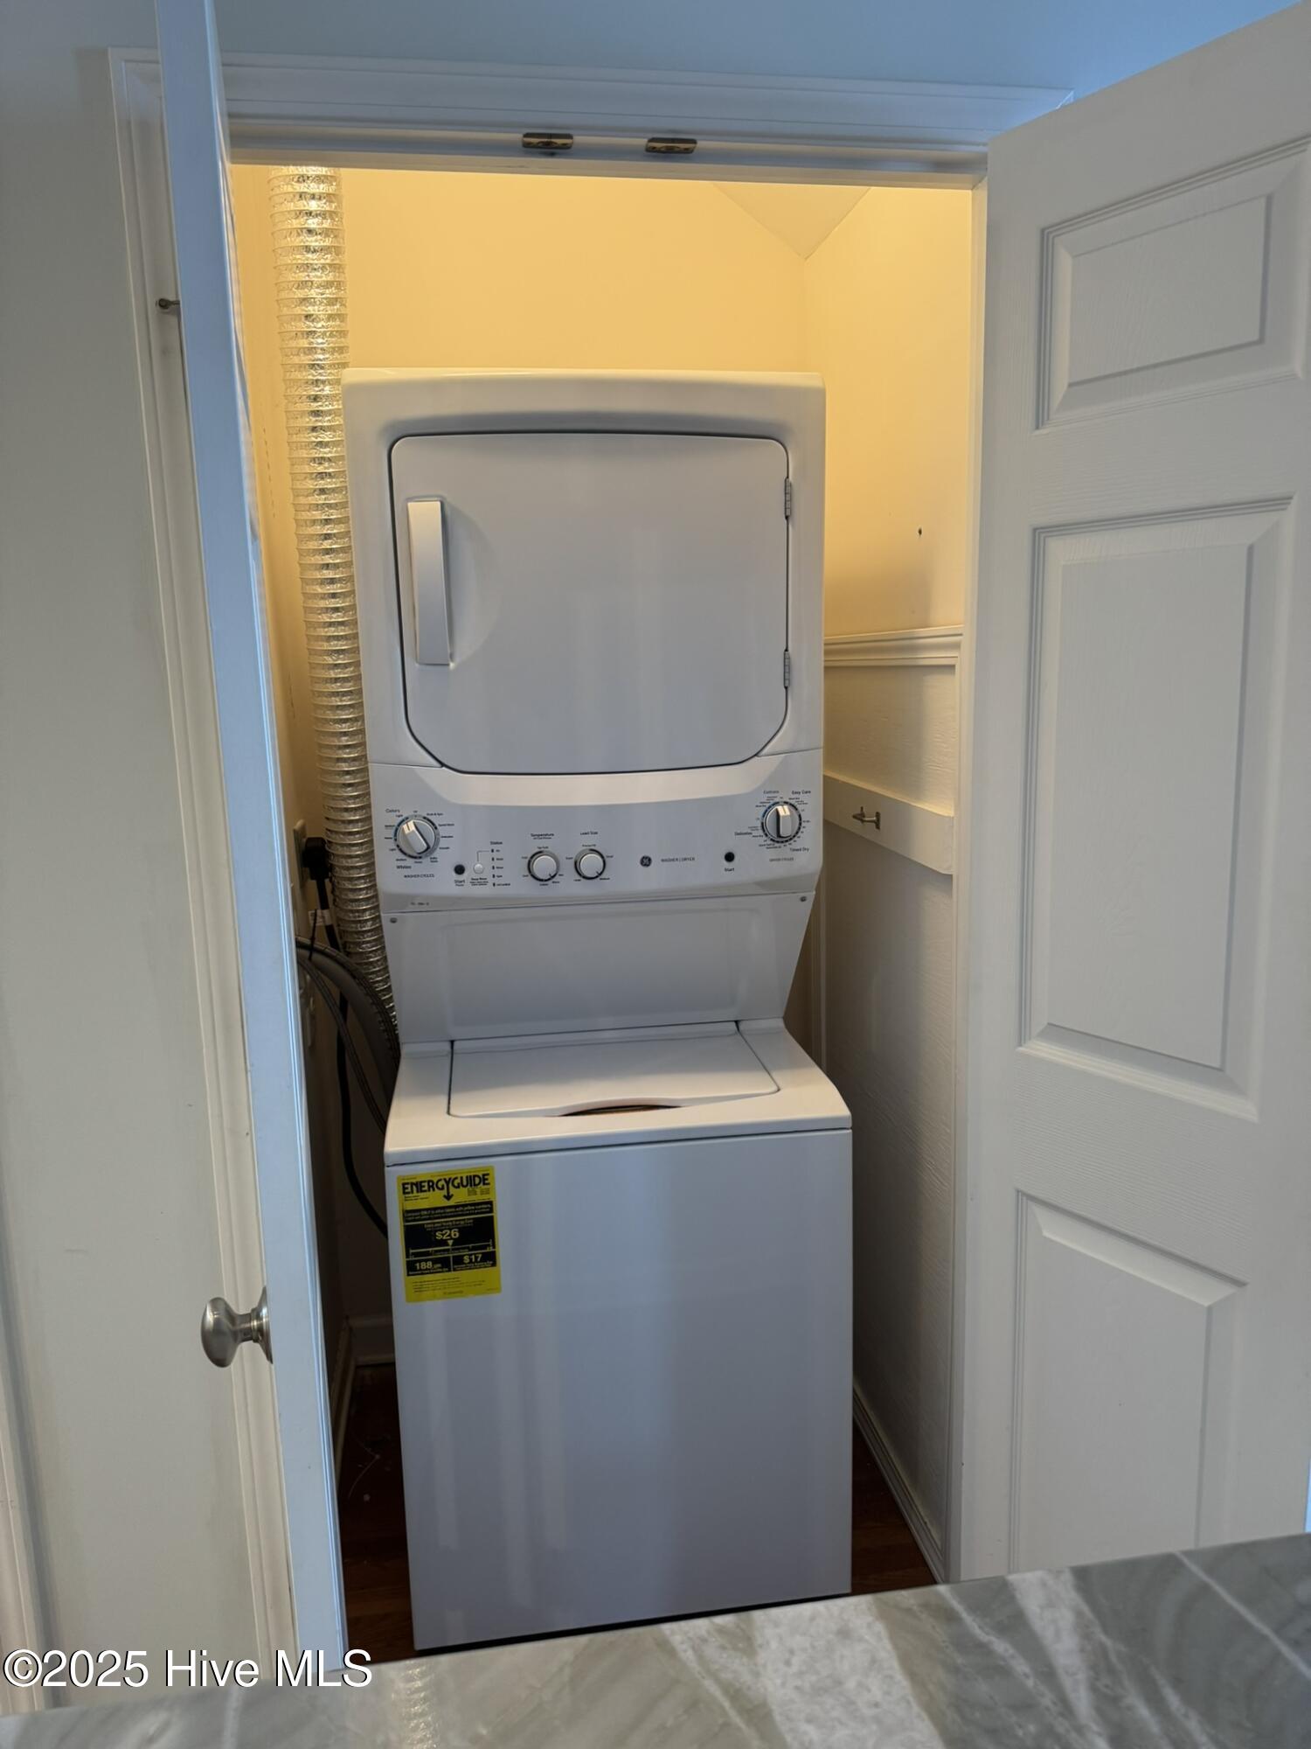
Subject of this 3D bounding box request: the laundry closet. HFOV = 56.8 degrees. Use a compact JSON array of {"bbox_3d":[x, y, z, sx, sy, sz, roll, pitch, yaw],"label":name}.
[{"bbox_3d":[-0.096,0.094,2.033,0.980,2.100,0.960,-3,10,-8],"label":"laundry closet"}]

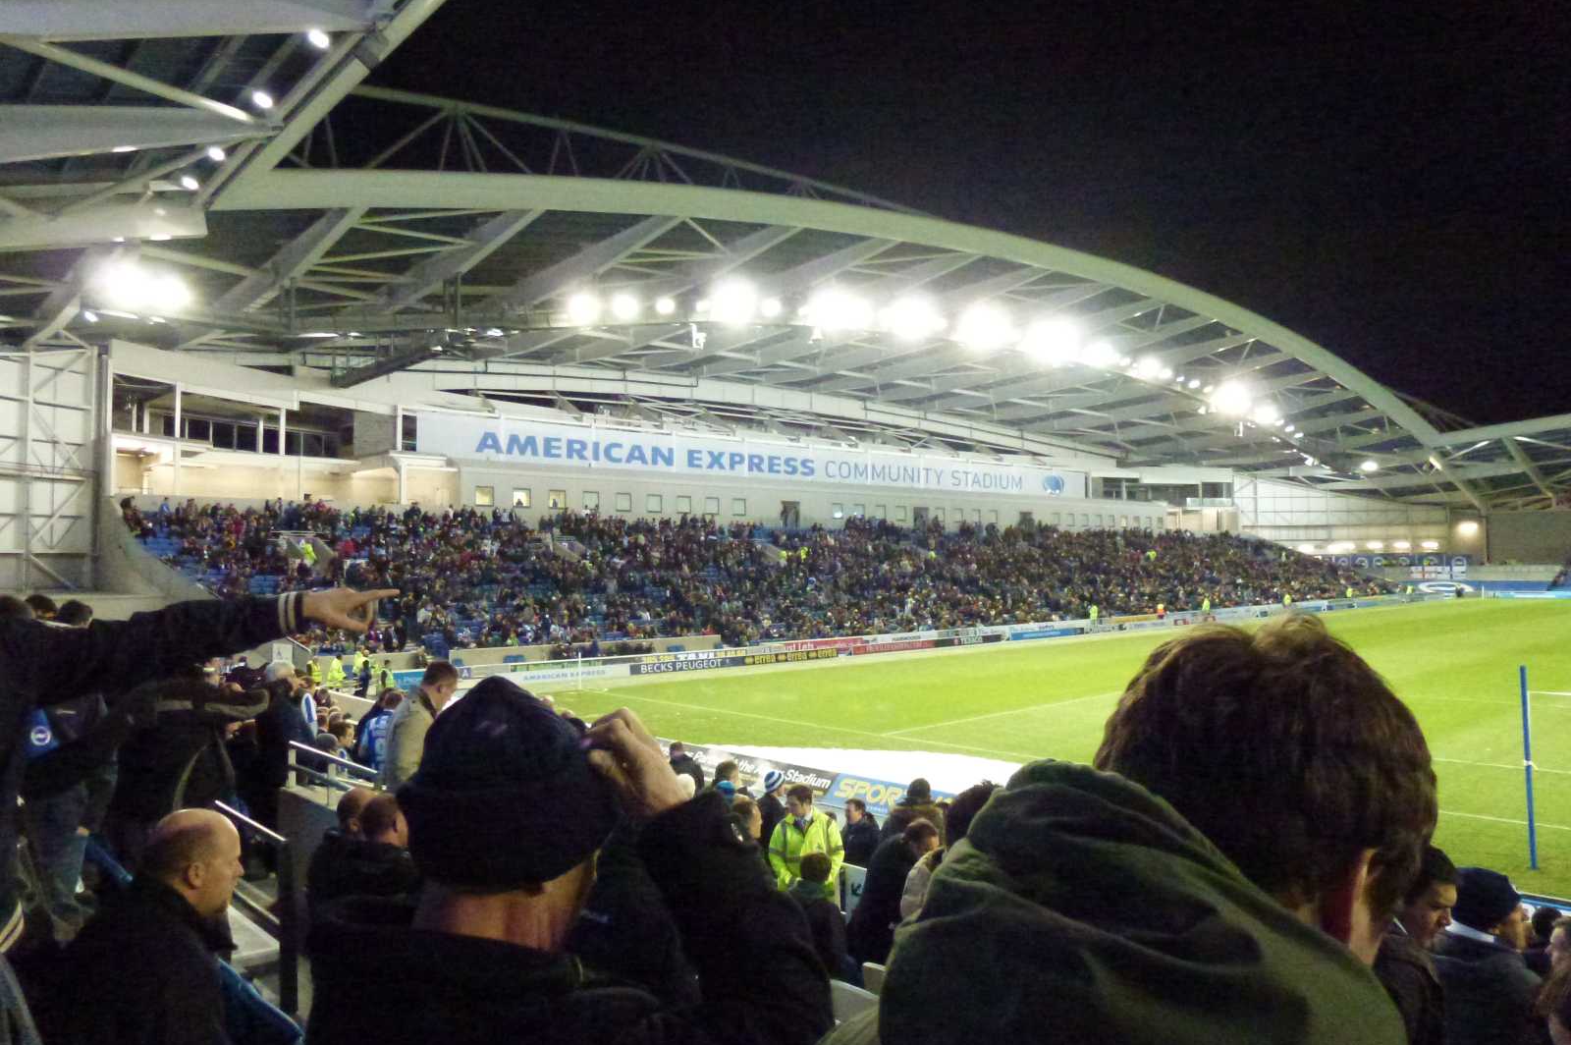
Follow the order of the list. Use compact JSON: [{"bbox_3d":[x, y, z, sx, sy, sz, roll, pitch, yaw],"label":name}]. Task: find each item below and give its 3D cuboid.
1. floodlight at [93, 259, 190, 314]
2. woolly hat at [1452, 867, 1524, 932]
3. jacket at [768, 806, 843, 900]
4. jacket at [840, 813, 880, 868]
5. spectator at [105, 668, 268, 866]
[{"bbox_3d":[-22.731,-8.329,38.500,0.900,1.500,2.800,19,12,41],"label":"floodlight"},{"bbox_3d":[2.320,1.243,3.600,0.240,0.205,0.200,-2,-2,0],"label":"woolly hat"},{"bbox_3d":[0.153,2.456,8.000,0.600,0.780,0.340,-2,-2,8],"label":"jacket"},{"bbox_3d":[0.741,3.177,10.700,0.340,0.660,0.480,1,-2,-41],"label":"jacket"},{"bbox_3d":[-2.323,1.213,4.179,0.500,1.740,0.520,1,-2,-35],"label":"spectator"}]

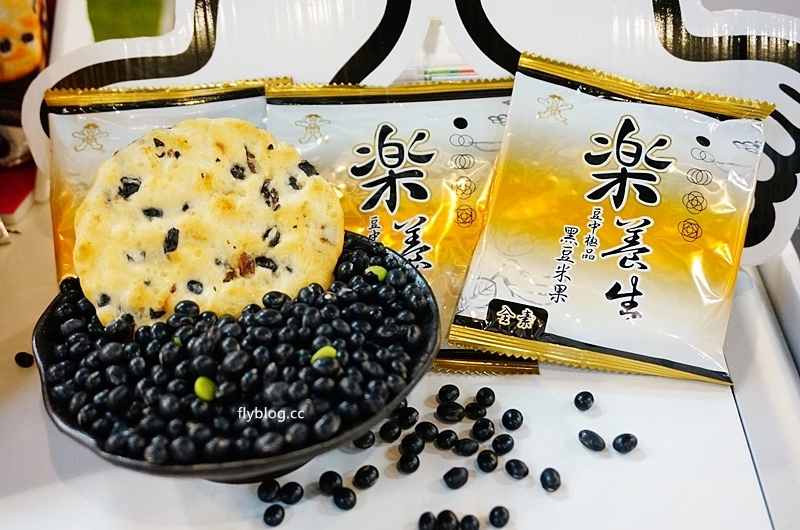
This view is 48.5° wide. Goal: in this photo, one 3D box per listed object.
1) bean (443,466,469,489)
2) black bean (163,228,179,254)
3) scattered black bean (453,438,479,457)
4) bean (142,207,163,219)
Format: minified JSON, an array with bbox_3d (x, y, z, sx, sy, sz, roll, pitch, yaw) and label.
[{"bbox_3d":[0.020,0.076,0.315,0.009,0.007,0.007,-12,35,-18],"label":"bean"},{"bbox_3d":[-0.084,-0.009,0.327,0.005,0.010,0.005,0,24,0],"label":"black bean"},{"bbox_3d":[0.025,0.069,0.333,0.010,0.007,0.007,3,32,5],"label":"scattered black bean"},{"bbox_3d":[-0.083,-0.018,0.301,0.007,0.005,0.004,0,33,0],"label":"bean"}]

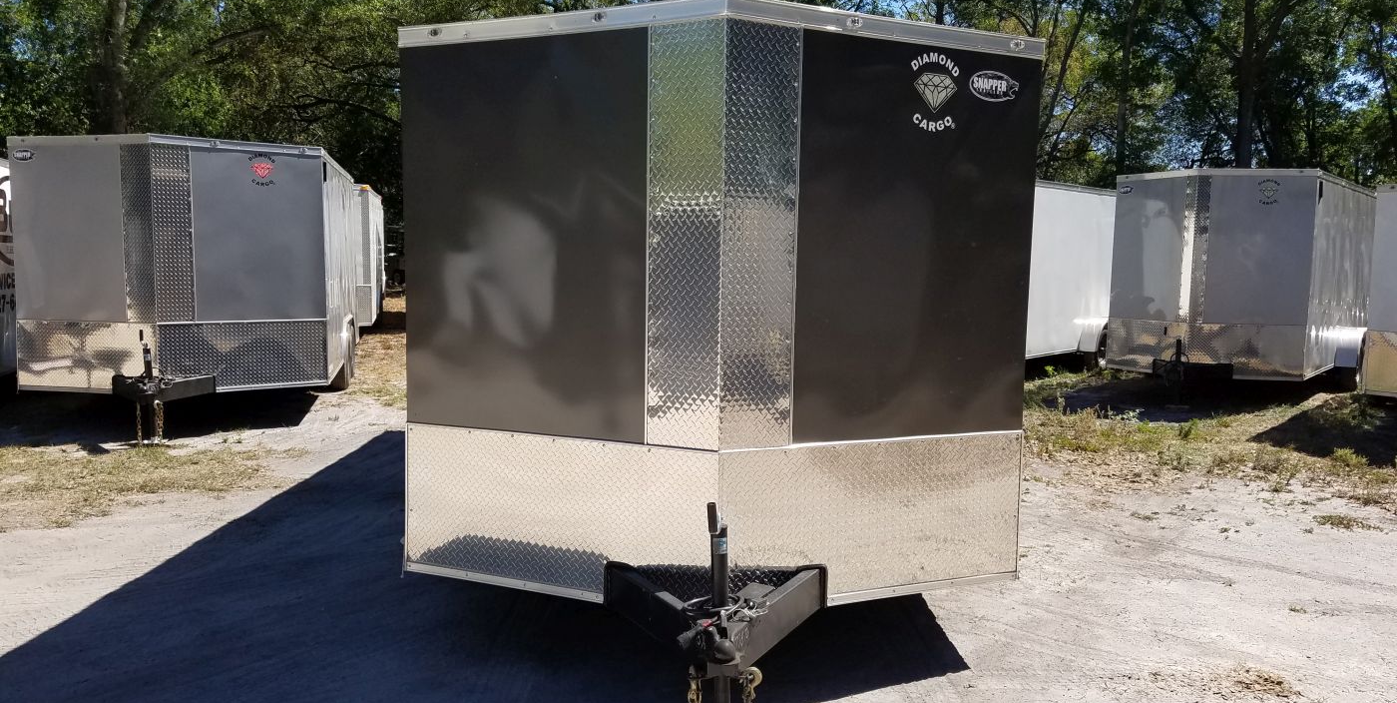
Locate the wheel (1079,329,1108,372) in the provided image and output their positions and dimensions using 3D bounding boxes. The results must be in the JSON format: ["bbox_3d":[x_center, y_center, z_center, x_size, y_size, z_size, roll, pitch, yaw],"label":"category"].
[{"bbox_3d":[5.720,-0.010,15.120,0.210,0.690,0.690,5,7,40],"label":"wheel"}]

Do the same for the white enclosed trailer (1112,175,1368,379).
[{"bbox_3d":[7.059,-0.905,13.601,2.320,2.530,5.967,5,7,39],"label":"white enclosed trailer"}]

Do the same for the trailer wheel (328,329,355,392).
[{"bbox_3d":[-4.201,0.098,12.337,0.210,0.690,0.690,-1,5,-14],"label":"trailer wheel"}]

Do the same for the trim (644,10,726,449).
[{"bbox_3d":[-0.051,-0.396,3.737,0.306,1.526,0.025,3,6,26],"label":"trim"}]

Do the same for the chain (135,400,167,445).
[{"bbox_3d":[-4.396,0.574,8.420,0.225,0.360,0.085,-1,5,-14],"label":"chain"}]

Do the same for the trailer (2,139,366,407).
[{"bbox_3d":[-5.181,-0.782,11.153,2.590,2.513,6.233,-1,5,-14],"label":"trailer"}]

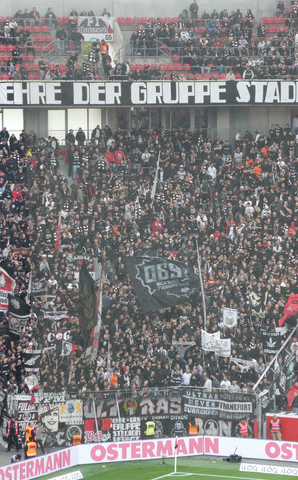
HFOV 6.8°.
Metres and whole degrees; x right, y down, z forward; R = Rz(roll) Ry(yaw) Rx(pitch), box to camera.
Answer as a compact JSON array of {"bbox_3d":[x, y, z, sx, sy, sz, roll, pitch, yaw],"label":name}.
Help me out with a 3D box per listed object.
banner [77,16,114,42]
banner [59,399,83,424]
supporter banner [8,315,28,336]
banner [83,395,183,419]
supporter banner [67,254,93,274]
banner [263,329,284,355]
[{"bbox_3d":[-3.258,-12.819,152.000,2.200,1.450,0.100,-1,4,-12],"label":"banner"},{"bbox_3d":[-3.738,8.273,120.400,1.220,1.150,0.080,-1,4,-18],"label":"banner"},{"bbox_3d":[-6.720,4.318,127.560,1.000,1.000,0.200,-1,4,-12],"label":"supporter banner"},{"bbox_3d":[-0.773,8.330,124.500,5.200,1.040,0.100,-1,4,-17],"label":"banner"},{"bbox_3d":[-3.760,1.345,137.000,1.520,1.100,0.100,-1,4,-19],"label":"supporter banner"},{"bbox_3d":[6.226,5.168,125.840,1.100,1.150,0.100,1,4,12],"label":"banner"}]

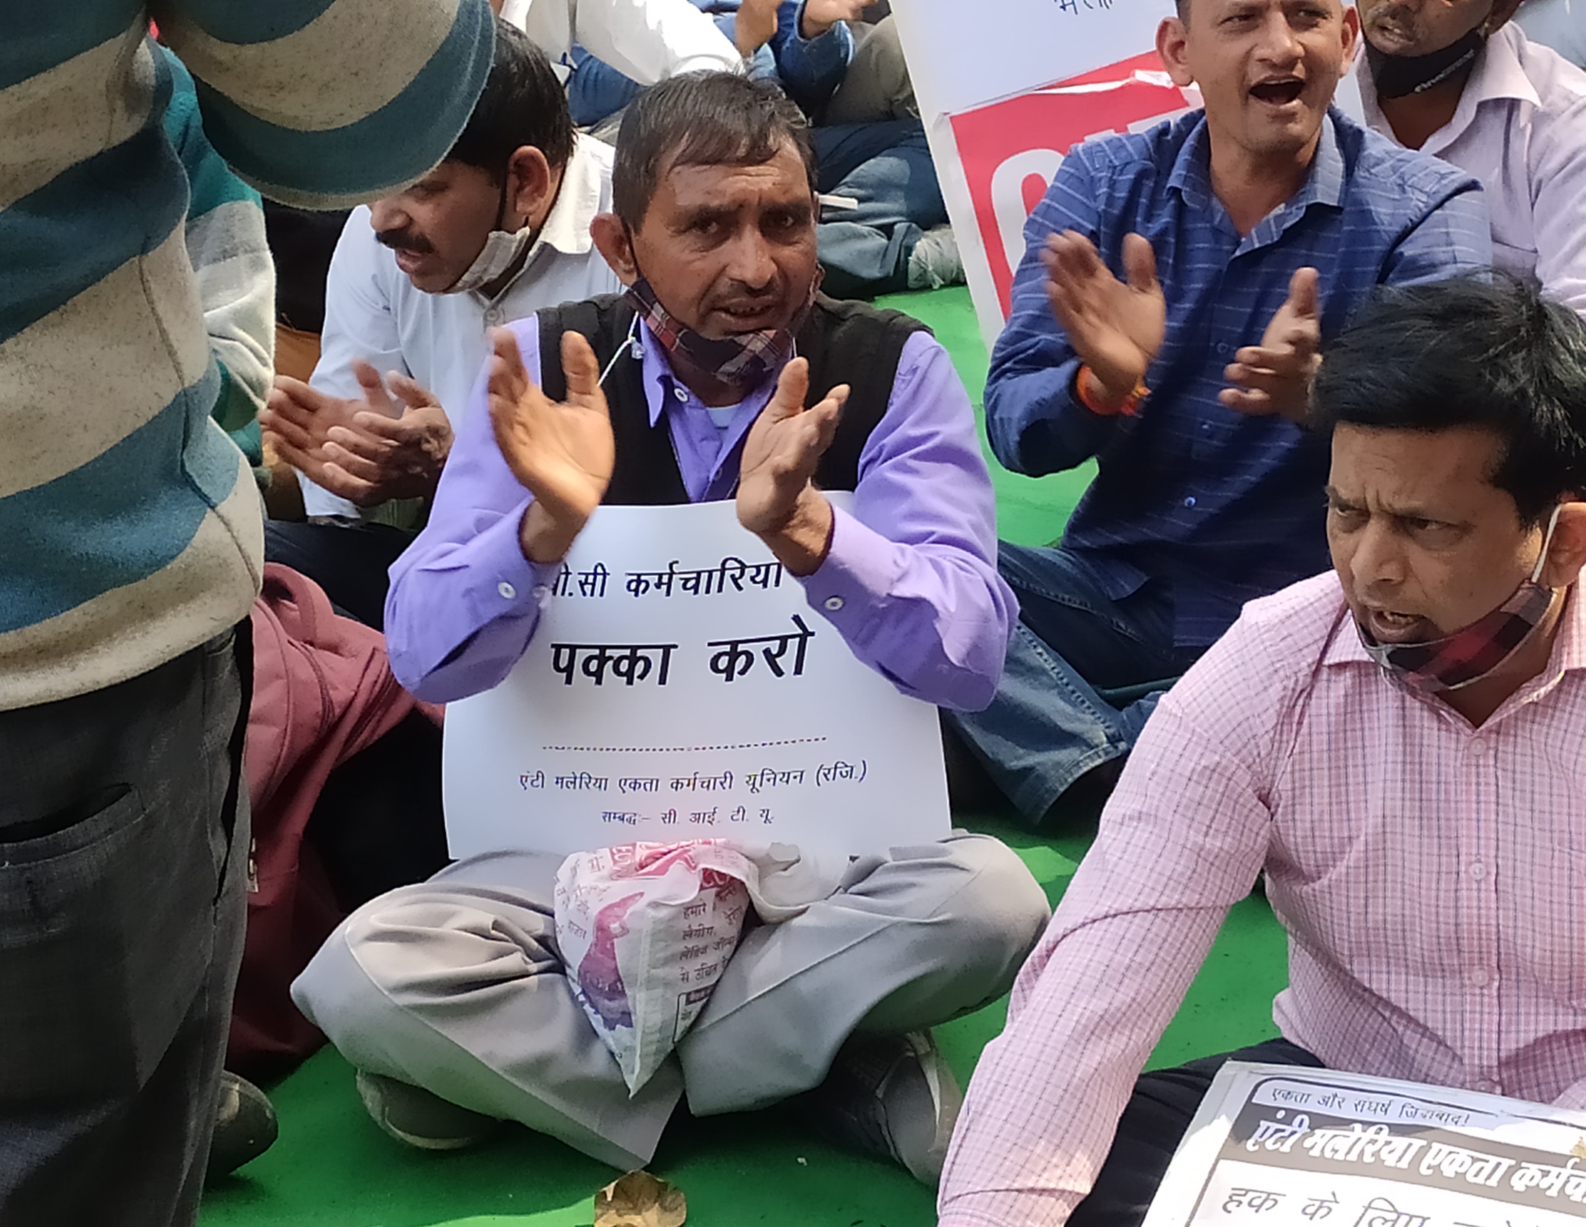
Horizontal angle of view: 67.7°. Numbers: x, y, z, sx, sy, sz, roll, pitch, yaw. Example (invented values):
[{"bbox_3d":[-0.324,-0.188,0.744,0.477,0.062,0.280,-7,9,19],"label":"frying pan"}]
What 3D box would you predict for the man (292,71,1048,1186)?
[{"bbox_3d":[-0.117,0.021,1.115,0.760,0.875,0.640,-5,36,-6],"label":"man"}]

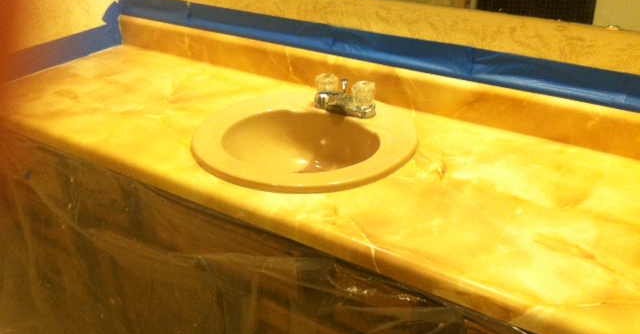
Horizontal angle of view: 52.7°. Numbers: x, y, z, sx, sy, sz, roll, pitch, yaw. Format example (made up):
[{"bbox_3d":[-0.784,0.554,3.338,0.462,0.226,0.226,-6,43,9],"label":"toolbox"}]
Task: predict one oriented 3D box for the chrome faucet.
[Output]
[{"bbox_3d":[0.035,-0.156,1.478,0.154,0.082,0.132,17,33,31],"label":"chrome faucet"}]

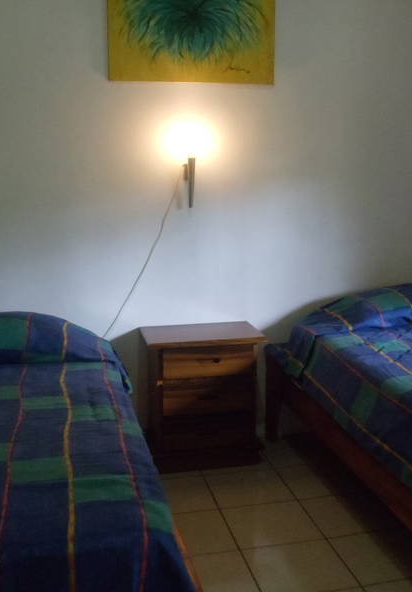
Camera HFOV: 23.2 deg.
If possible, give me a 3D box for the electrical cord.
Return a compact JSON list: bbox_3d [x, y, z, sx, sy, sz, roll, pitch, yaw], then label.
[{"bbox_3d":[-0.255,-0.168,4.010,0.337,0.679,0.035,-4,15,-12],"label":"electrical cord"}]

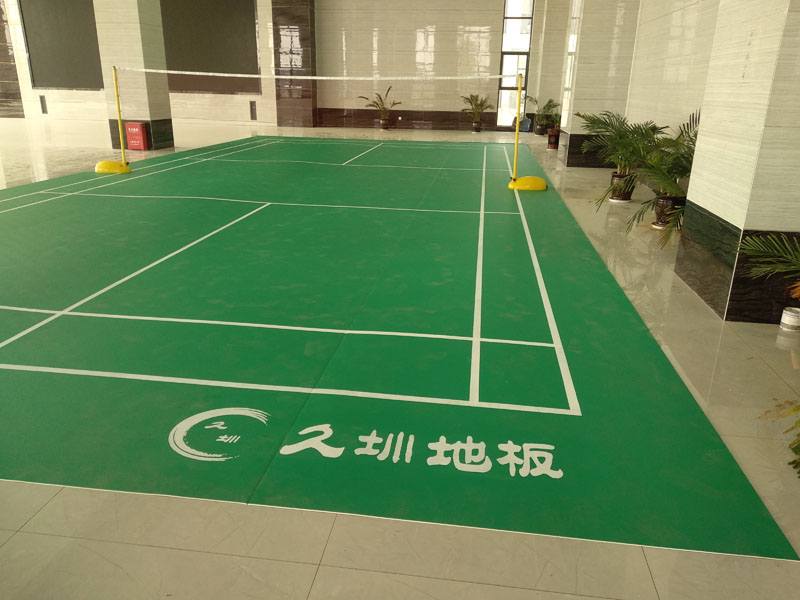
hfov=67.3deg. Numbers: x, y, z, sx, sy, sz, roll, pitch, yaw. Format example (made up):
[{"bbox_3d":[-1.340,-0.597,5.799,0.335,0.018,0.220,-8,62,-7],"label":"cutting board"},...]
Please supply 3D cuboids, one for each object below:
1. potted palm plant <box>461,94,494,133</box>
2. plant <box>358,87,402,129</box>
[{"bbox_3d":[2.551,-6.172,19.953,1.120,1.203,1.050,4,20,7],"label":"potted palm plant"},{"bbox_3d":[-0.642,-6.458,20.305,1.420,1.395,1.150,4,20,7],"label":"plant"}]

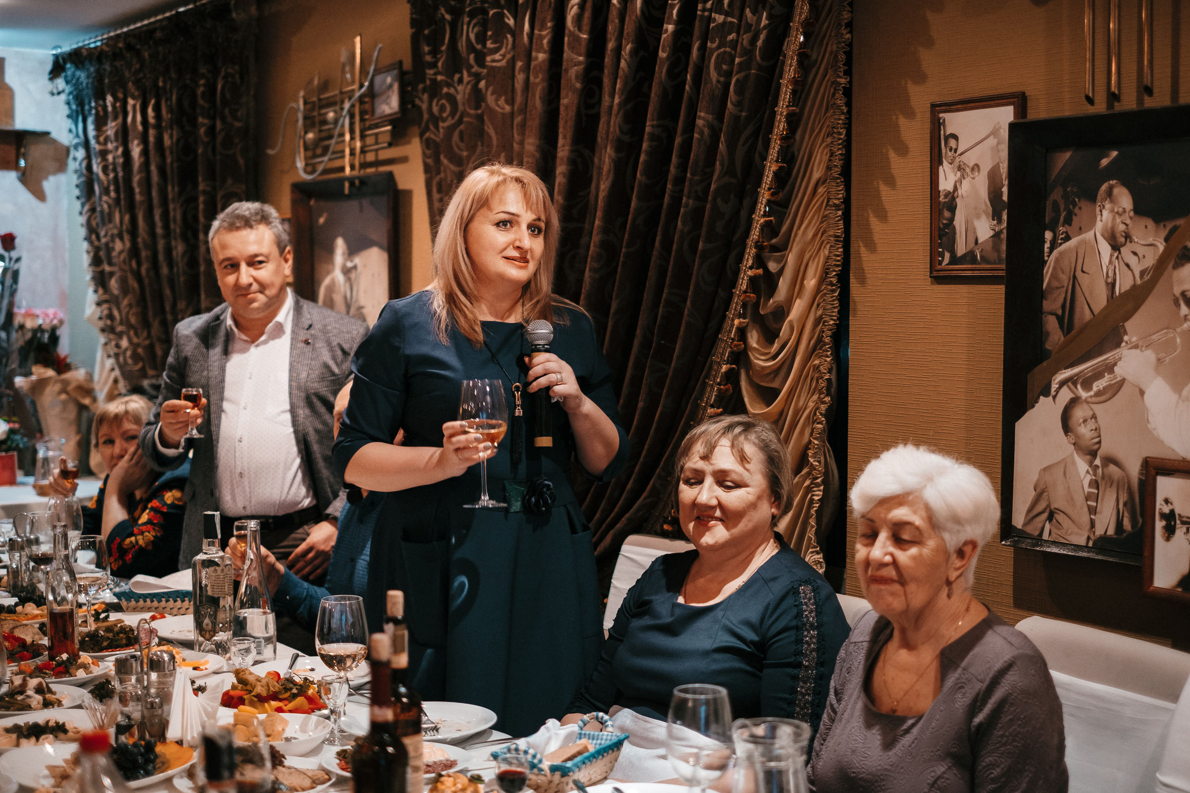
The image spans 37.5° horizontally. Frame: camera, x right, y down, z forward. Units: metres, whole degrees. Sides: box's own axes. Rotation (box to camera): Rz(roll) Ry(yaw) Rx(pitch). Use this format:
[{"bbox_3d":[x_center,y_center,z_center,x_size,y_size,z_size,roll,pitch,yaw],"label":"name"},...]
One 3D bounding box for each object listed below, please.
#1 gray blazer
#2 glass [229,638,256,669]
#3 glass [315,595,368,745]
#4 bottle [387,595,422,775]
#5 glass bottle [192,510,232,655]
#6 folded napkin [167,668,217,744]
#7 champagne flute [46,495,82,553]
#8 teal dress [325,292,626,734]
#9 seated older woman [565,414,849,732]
[{"bbox_3d":[-0.793,0.119,4.128,0.530,0.730,0.360,1,4,11],"label":"gray blazer"},{"bbox_3d":[-0.636,0.491,3.171,0.046,0.108,0.046,0,4,0],"label":"glass"},{"bbox_3d":[-0.425,0.450,2.942,0.088,0.222,0.088,0,4,0],"label":"glass"},{"bbox_3d":[-0.284,0.432,2.510,0.076,0.316,0.076,0,4,0],"label":"bottle"},{"bbox_3d":[-0.768,0.378,3.519,0.080,0.287,0.074,0,4,3],"label":"glass bottle"},{"bbox_3d":[-0.653,0.505,2.863,0.090,0.124,0.075,-1,4,-10],"label":"folded napkin"},{"bbox_3d":[-1.299,0.358,4.304,0.086,0.220,0.086,0,4,0],"label":"champagne flute"},{"bbox_3d":[-0.217,0.291,3.371,0.570,1.000,0.420,-1,4,-14],"label":"teal dress"},{"bbox_3d":[0.100,0.674,2.972,0.580,1.270,0.780,4,5,43],"label":"seated older woman"}]

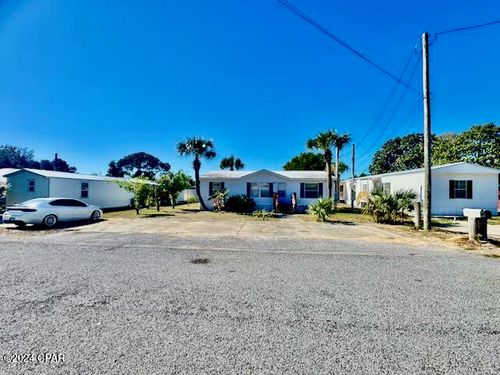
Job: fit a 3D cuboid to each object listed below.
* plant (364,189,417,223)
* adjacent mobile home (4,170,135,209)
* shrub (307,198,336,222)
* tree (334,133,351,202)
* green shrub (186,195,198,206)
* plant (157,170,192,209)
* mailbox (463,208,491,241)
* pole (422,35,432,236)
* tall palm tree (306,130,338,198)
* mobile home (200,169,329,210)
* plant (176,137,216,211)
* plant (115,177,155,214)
[{"bbox_3d":[8.831,1.139,12.800,3.300,2.150,2.400,1,-1,5],"label":"plant"},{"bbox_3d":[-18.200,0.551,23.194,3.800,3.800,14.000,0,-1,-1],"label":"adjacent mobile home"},{"bbox_3d":[4.491,1.445,12.700,1.850,1.500,1.700,1,-1,5],"label":"shrub"},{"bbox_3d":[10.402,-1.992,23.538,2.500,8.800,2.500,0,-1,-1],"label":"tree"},{"bbox_3d":[-7.109,1.576,24.976,1.400,1.300,1.300,0,-1,-1],"label":"green shrub"},{"bbox_3d":[-7.678,0.230,20.699,3.400,3.940,3.200,0,-1,-1],"label":"plant"},{"bbox_3d":[8.730,1.430,7.800,0.420,1.230,0.600,1,-1,5],"label":"mailbox"},{"bbox_3d":[8.866,-2.797,10.150,0.300,9.890,0.300,0,-1,-1],"label":"pole"},{"bbox_3d":[5.560,-1.104,15.400,2.500,6.400,2.500,1,-1,5],"label":"tall palm tree"},{"bbox_3d":[1.678,0.291,22.598,12.900,4.200,7.500,0,-1,-1],"label":"mobile home"},{"bbox_3d":[-4.868,-1.274,18.425,3.500,6.730,3.300,0,-1,-1],"label":"plant"},{"bbox_3d":[-8.625,0.612,15.100,2.900,2.800,2.500,1,-1,5],"label":"plant"}]

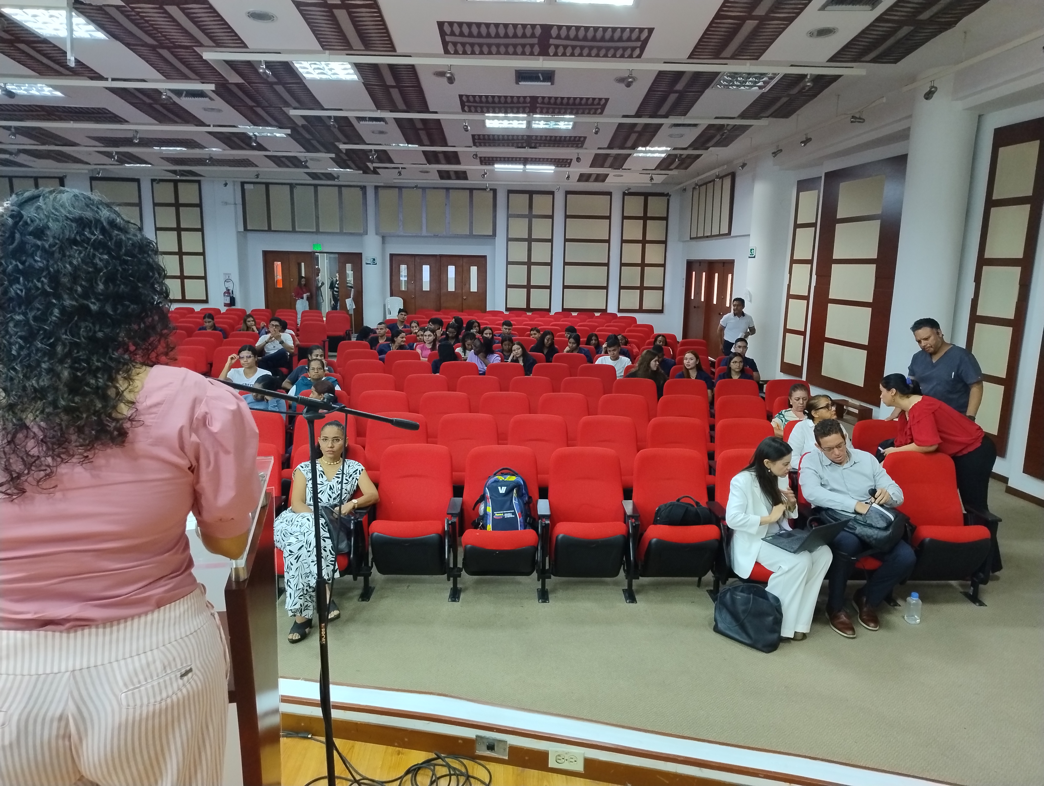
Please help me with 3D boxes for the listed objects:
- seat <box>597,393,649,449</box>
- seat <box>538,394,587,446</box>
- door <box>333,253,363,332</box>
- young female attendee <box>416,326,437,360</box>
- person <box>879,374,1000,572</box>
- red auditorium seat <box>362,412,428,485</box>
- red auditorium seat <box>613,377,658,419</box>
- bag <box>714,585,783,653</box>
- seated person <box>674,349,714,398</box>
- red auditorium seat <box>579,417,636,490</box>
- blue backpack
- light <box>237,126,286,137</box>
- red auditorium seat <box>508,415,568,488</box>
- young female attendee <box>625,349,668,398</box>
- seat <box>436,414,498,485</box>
[{"bbox_3d":[0.984,0.496,6.778,0.575,0.900,0.640,1,10,-1],"label":"seat"},{"bbox_3d":[0.387,0.474,6.514,0.570,0.880,0.620,1,10,-2],"label":"seat"},{"bbox_3d":[-4.497,-2.565,18.947,0.636,2.124,0.060,1,10,-2],"label":"door"},{"bbox_3d":[-1.405,-0.345,10.594,0.460,1.180,0.750,2,10,4],"label":"young female attendee"},{"bbox_3d":[2.973,0.567,5.225,0.830,1.386,0.480,5,11,20],"label":"person"},{"bbox_3d":[-1.015,0.645,5.740,0.575,0.900,0.640,1,10,-1],"label":"red auditorium seat"},{"bbox_3d":[1.191,0.359,7.555,0.560,0.950,0.600,1,10,0],"label":"red auditorium seat"},{"bbox_3d":[1.319,1.277,4.215,0.370,0.320,0.160,10,14,42],"label":"bag"},{"bbox_3d":[1.978,0.111,8.341,0.480,1.180,0.750,1,10,0],"label":"seated person"},{"bbox_3d":[0.672,0.655,5.556,0.570,0.884,0.620,1,10,-2],"label":"red auditorium seat"},{"bbox_3d":[-0.130,0.679,4.604,0.330,0.430,0.220,1,-1,-1],"label":"blue backpack"},{"bbox_3d":[-4.238,-4.308,11.860,0.600,0.080,1.020,1,10,-1],"label":"light"},{"bbox_3d":[0.127,0.641,5.633,0.580,0.865,0.610,1,11,-1],"label":"red auditorium seat"},{"bbox_3d":[1.468,0.102,8.341,0.500,1.180,0.720,-4,11,-25],"label":"young female attendee"},{"bbox_3d":[-0.445,0.665,5.744,0.560,0.920,0.600,1,10,-1],"label":"seat"}]

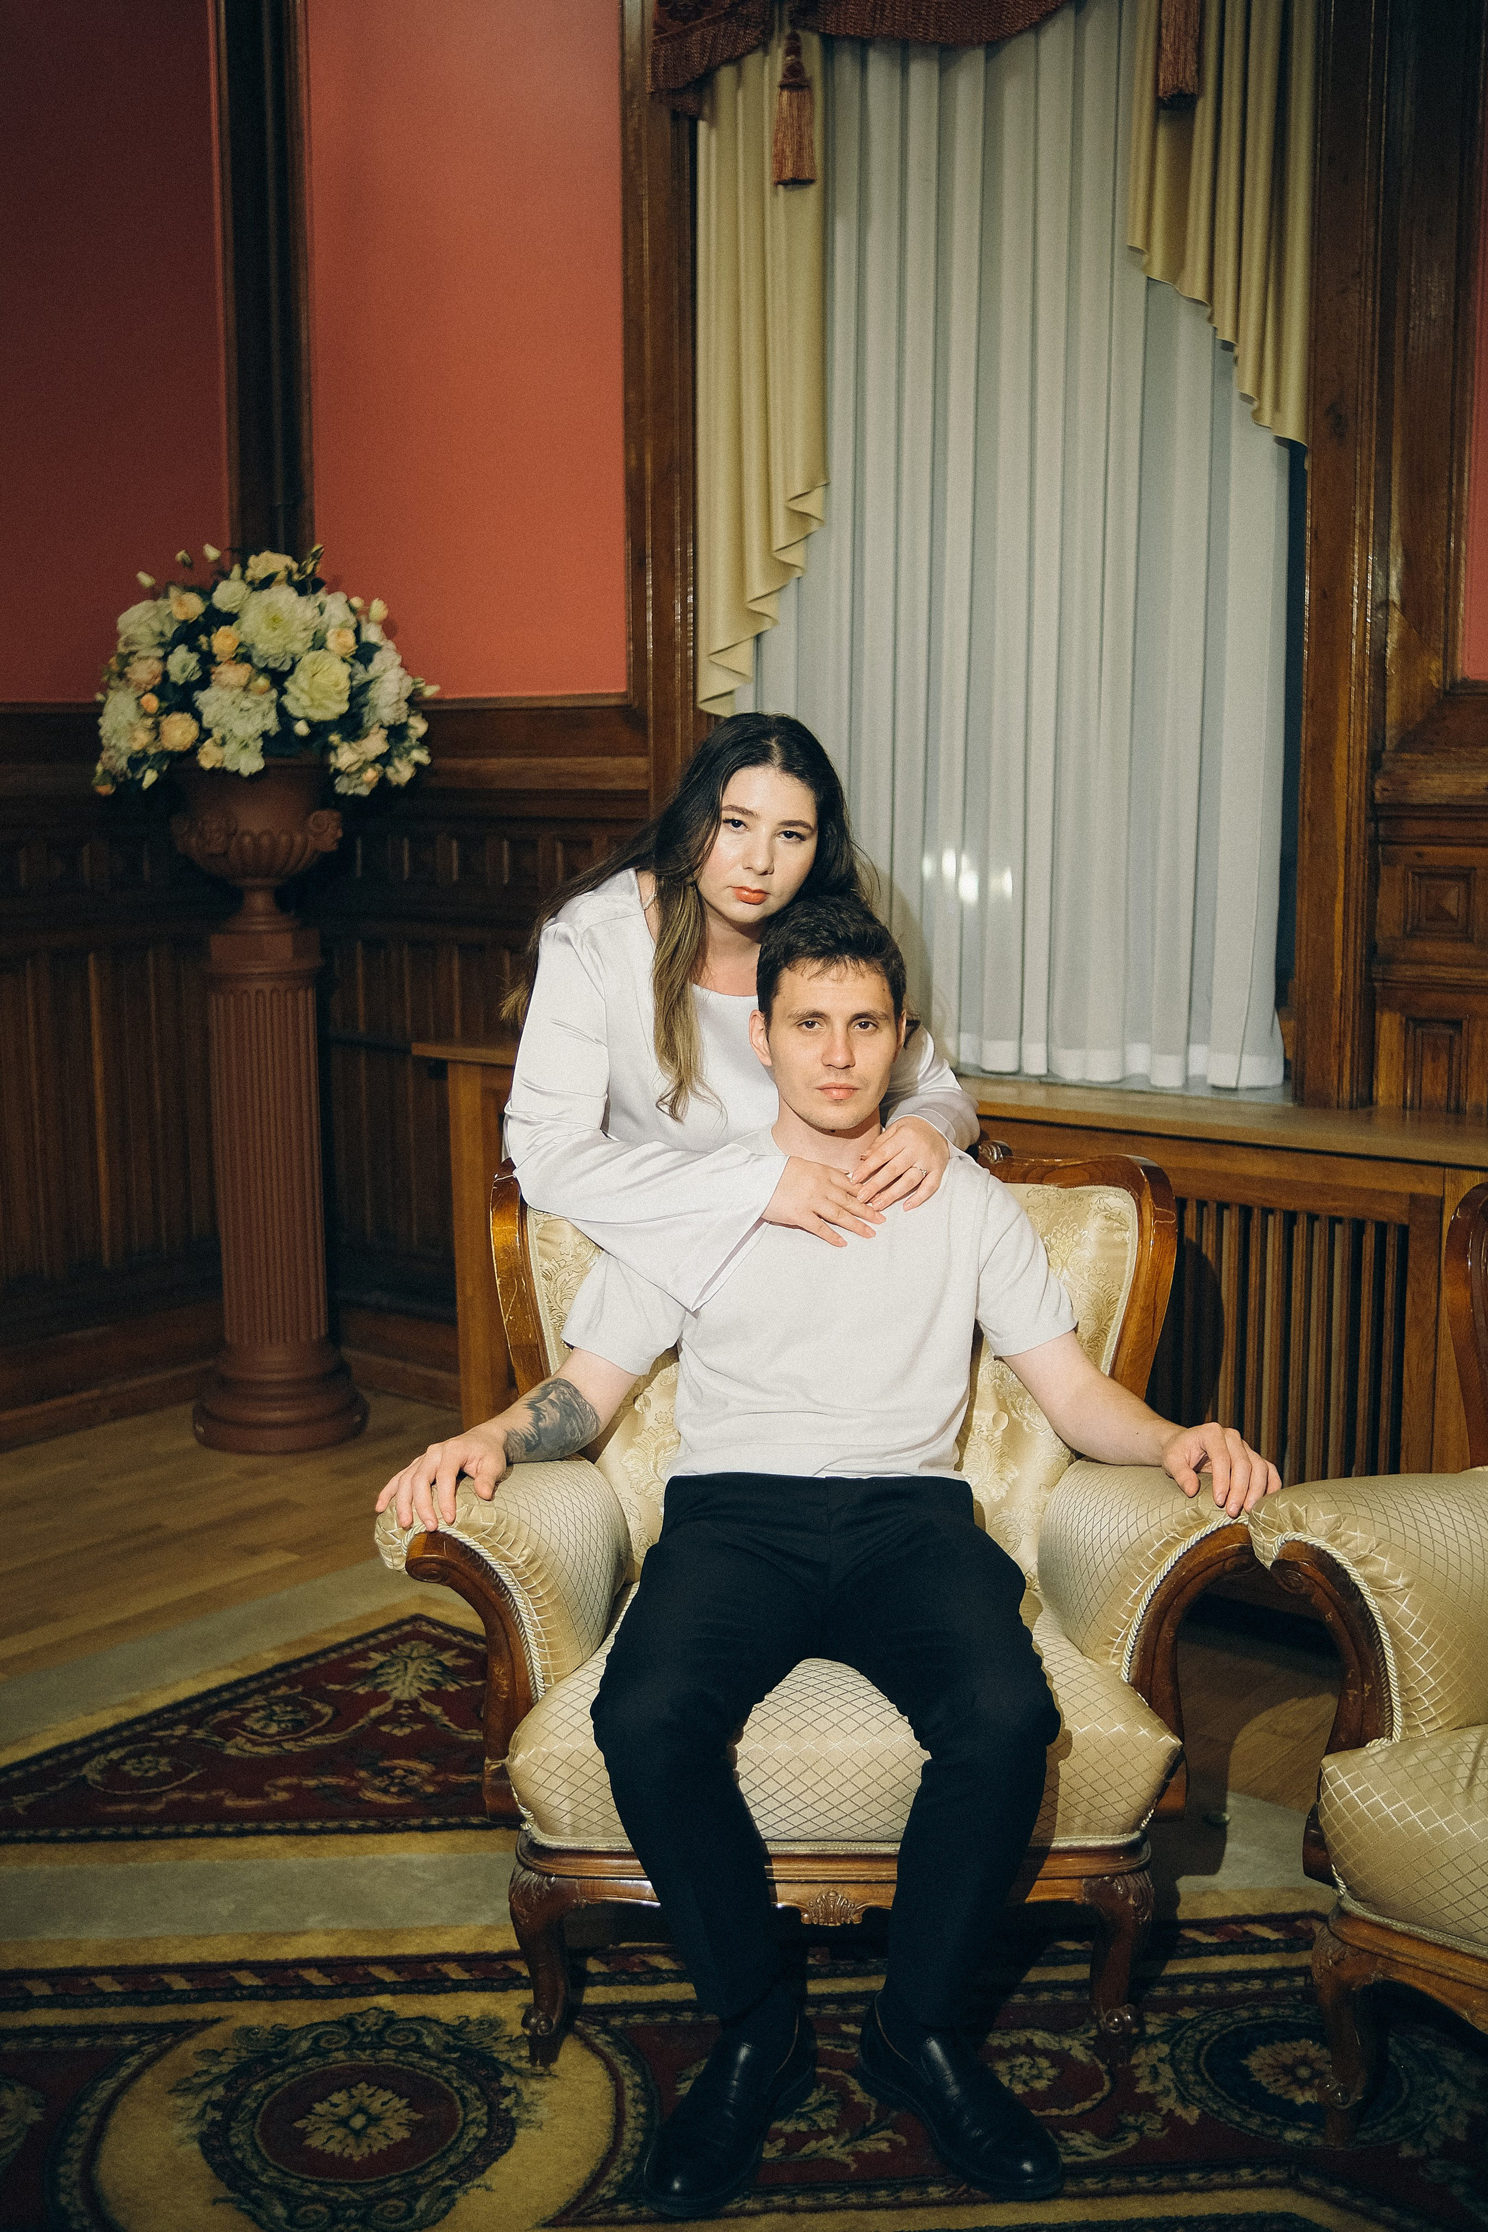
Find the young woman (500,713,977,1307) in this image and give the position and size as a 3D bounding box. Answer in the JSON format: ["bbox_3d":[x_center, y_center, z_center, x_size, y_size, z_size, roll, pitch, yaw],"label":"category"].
[{"bbox_3d":[-0.009,0.234,2.883,0.620,1.490,0.750,-1,8,-5],"label":"young woman"}]

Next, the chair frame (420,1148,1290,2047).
[{"bbox_3d":[0.114,0.534,2.725,0.970,0.940,0.830,0,8,2],"label":"chair frame"}]

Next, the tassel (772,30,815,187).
[{"bbox_3d":[0.093,-1.879,4.041,0.080,0.275,0.075,0,8,0],"label":"tassel"}]

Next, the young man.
[{"bbox_3d":[0.096,0.412,2.414,0.970,1.270,0.730,0,8,2],"label":"young man"}]

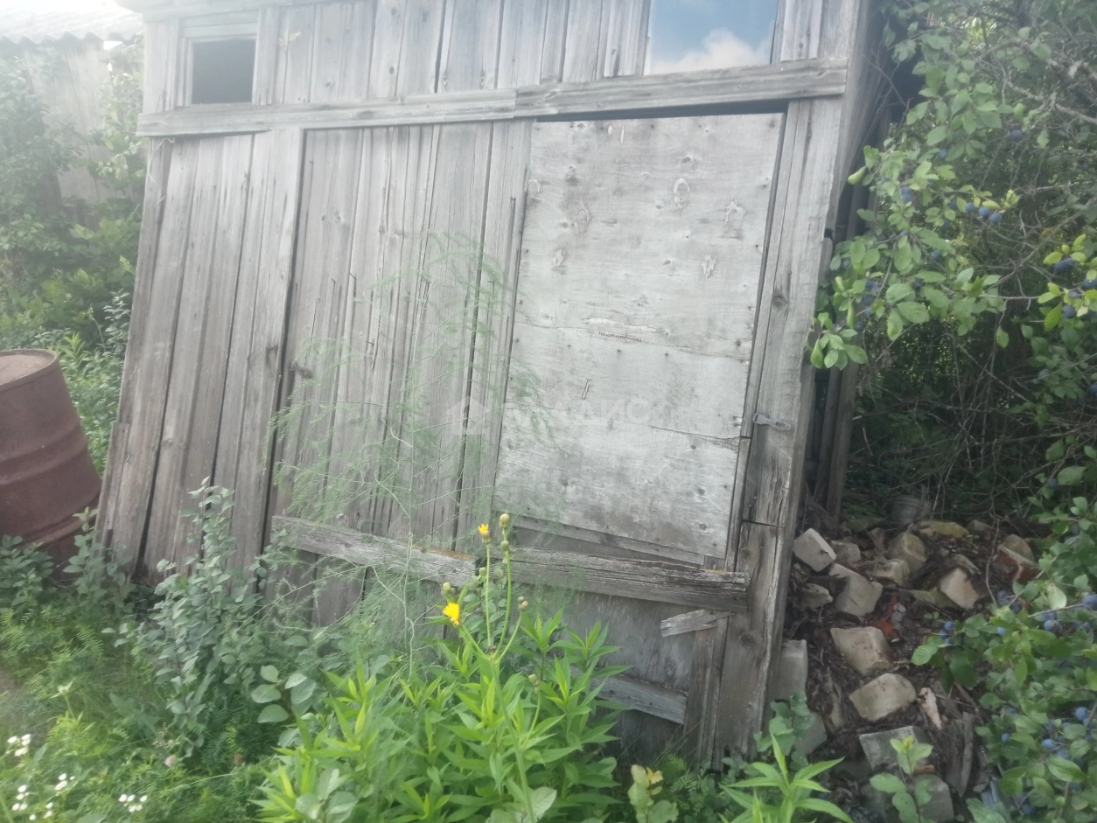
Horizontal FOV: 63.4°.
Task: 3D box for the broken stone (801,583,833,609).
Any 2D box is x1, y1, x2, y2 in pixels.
[{"bbox_3d":[0.852,0.587,2.820,0.095,0.070,0.085,-11,24,-20],"label":"broken stone"}]

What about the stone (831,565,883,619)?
[{"bbox_3d":[1.026,0.598,2.950,0.131,0.118,0.123,-2,12,-10],"label":"stone"}]

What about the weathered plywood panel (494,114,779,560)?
[{"bbox_3d":[0.210,-0.226,2.370,0.688,1.111,0.014,7,2,27],"label":"weathered plywood panel"}]

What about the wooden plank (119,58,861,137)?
[{"bbox_3d":[-0.422,-1.012,2.951,2.722,0.102,0.030,6,0,26],"label":"wooden plank"}]

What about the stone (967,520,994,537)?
[{"bbox_3d":[1.518,0.415,3.120,0.090,0.055,0.065,6,18,20],"label":"stone"}]

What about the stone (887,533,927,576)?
[{"bbox_3d":[1.211,0.479,3.000,0.120,0.110,0.115,-18,28,-34],"label":"stone"}]

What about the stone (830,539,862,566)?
[{"bbox_3d":[1.004,0.476,3.000,0.100,0.075,0.085,-6,23,-10],"label":"stone"}]

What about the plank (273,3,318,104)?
[{"bbox_3d":[-0.773,-1.086,2.693,0.159,0.300,0.022,9,9,29],"label":"plank"}]

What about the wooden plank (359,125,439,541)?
[{"bbox_3d":[-0.504,-0.250,2.976,0.120,1.452,0.025,5,-1,26],"label":"wooden plank"}]

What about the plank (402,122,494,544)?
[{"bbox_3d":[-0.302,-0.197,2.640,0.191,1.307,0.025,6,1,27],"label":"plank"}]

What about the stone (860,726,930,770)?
[{"bbox_3d":[0.830,0.812,2.130,0.155,0.075,0.085,-4,17,-12],"label":"stone"}]

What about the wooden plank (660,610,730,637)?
[{"bbox_3d":[0.405,0.576,2.429,0.199,0.041,0.020,-18,-11,24],"label":"wooden plank"}]

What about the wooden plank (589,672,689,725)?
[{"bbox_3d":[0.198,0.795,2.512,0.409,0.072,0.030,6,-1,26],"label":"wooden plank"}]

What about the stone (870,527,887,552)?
[{"bbox_3d":[1.105,0.430,2.970,0.055,0.070,0.055,6,18,17],"label":"stone"}]

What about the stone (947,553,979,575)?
[{"bbox_3d":[1.499,0.549,3.200,0.087,0.055,0.070,0,12,0],"label":"stone"}]

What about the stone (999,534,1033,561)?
[{"bbox_3d":[1.554,0.454,2.950,0.100,0.075,0.065,6,18,17],"label":"stone"}]

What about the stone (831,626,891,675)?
[{"bbox_3d":[0.931,0.714,2.650,0.136,0.089,0.150,0,12,0],"label":"stone"}]

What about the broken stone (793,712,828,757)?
[{"bbox_3d":[0.641,0.794,2.170,0.075,0.085,0.075,6,18,17],"label":"broken stone"}]

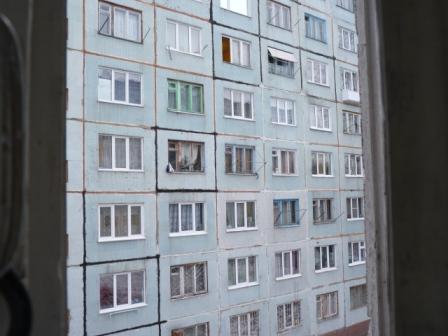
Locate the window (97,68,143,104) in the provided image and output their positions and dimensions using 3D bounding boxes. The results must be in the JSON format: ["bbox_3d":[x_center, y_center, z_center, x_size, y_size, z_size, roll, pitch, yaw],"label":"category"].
[{"bbox_3d":[-4.148,-3.229,18.283,2.000,1.380,0.140,2,-5,-40],"label":"window"}]

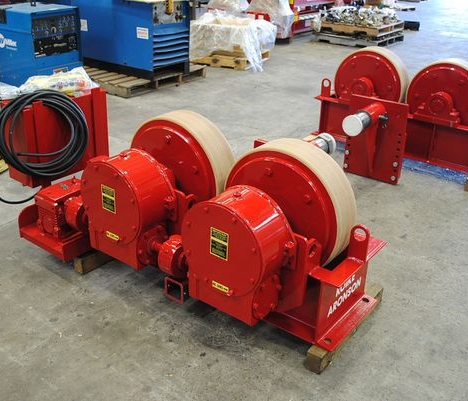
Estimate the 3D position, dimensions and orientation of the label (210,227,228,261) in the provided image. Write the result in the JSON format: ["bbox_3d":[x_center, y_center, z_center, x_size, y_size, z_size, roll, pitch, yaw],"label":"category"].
[{"bbox_3d":[-0.060,0.172,2.171,0.087,0.119,0.003,20,30,32],"label":"label"}]

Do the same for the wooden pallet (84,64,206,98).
[{"bbox_3d":[-1.436,-1.689,7.232,1.512,0.136,1.480,18,29,30],"label":"wooden pallet"}]

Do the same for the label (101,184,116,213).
[{"bbox_3d":[-0.574,-0.006,2.520,0.090,0.117,0.003,20,30,32],"label":"label"}]

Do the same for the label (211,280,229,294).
[{"bbox_3d":[-0.059,0.356,2.251,0.089,0.022,0.003,20,30,32],"label":"label"}]

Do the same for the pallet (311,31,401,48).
[{"bbox_3d":[2.456,-3.199,10.770,1.223,0.131,1.184,18,30,30],"label":"pallet"}]

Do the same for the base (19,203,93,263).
[{"bbox_3d":[-0.973,0.140,3.158,0.408,0.180,0.328,20,30,32],"label":"base"}]

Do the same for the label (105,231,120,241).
[{"bbox_3d":[-0.575,0.168,2.596,0.087,0.019,0.003,20,30,32],"label":"label"}]

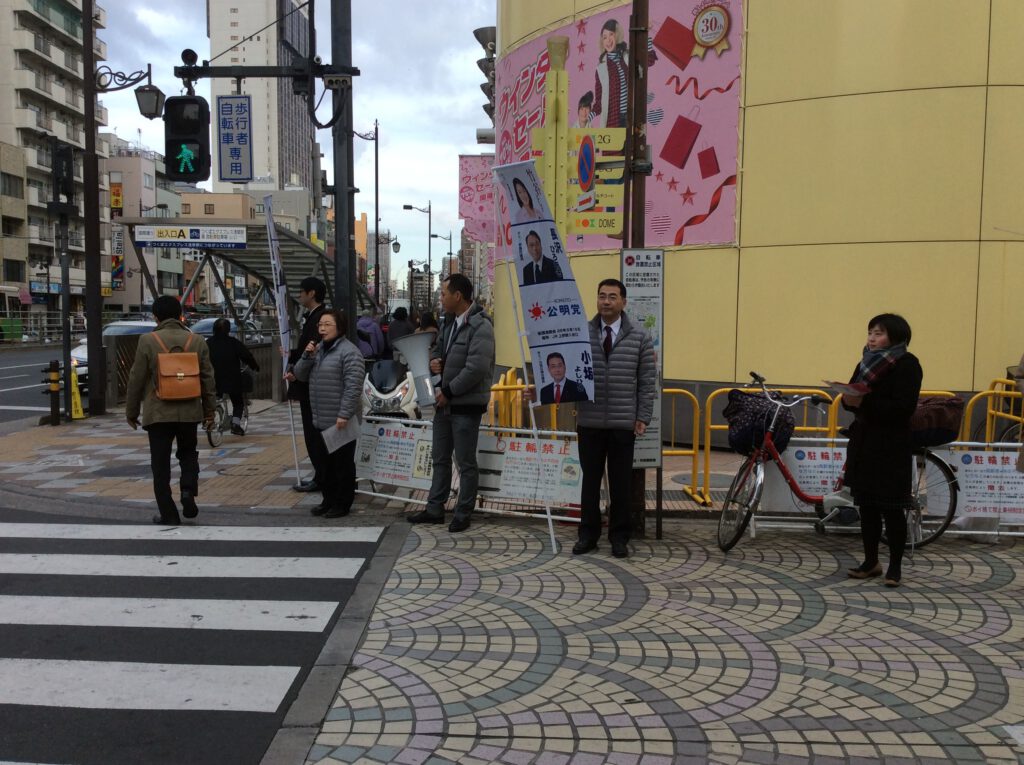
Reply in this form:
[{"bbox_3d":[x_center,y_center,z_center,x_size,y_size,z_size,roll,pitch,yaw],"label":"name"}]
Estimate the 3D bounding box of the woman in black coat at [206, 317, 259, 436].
[{"bbox_3d":[-3.205,-0.074,10.800,0.520,1.320,0.640,1,4,5],"label":"woman in black coat"}]

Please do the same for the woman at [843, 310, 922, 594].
[{"bbox_3d":[2.144,0.376,5.470,0.400,1.560,0.460,-1,4,-25],"label":"woman"}]

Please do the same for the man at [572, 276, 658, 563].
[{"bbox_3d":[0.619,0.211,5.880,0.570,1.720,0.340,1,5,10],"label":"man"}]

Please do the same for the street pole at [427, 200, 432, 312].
[{"bbox_3d":[-6.118,-8.388,70.332,0.250,10.200,0.250,0,4,0],"label":"street pole"}]

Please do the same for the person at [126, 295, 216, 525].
[{"bbox_3d":[-2.478,0.189,6.880,0.600,1.660,0.460,-1,5,-18],"label":"person"}]

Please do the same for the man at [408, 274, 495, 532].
[{"bbox_3d":[-0.421,0.139,6.580,0.500,1.760,0.560,-2,4,-30],"label":"man"}]

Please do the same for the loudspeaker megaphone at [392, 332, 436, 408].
[{"bbox_3d":[-0.636,-0.081,6.400,0.310,0.470,0.300,-10,-3,0],"label":"loudspeaker megaphone"}]

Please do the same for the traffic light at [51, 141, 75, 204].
[{"bbox_3d":[-5.791,-2.706,12.179,0.220,0.800,0.330,0,4,0],"label":"traffic light"}]

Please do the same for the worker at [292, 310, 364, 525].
[{"bbox_3d":[-1.382,0.222,7.120,0.430,1.550,0.500,-2,5,-37],"label":"worker"}]

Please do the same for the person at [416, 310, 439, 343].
[{"bbox_3d":[-1.219,-0.241,13.662,0.460,1.570,0.320,0,4,-3],"label":"person"}]

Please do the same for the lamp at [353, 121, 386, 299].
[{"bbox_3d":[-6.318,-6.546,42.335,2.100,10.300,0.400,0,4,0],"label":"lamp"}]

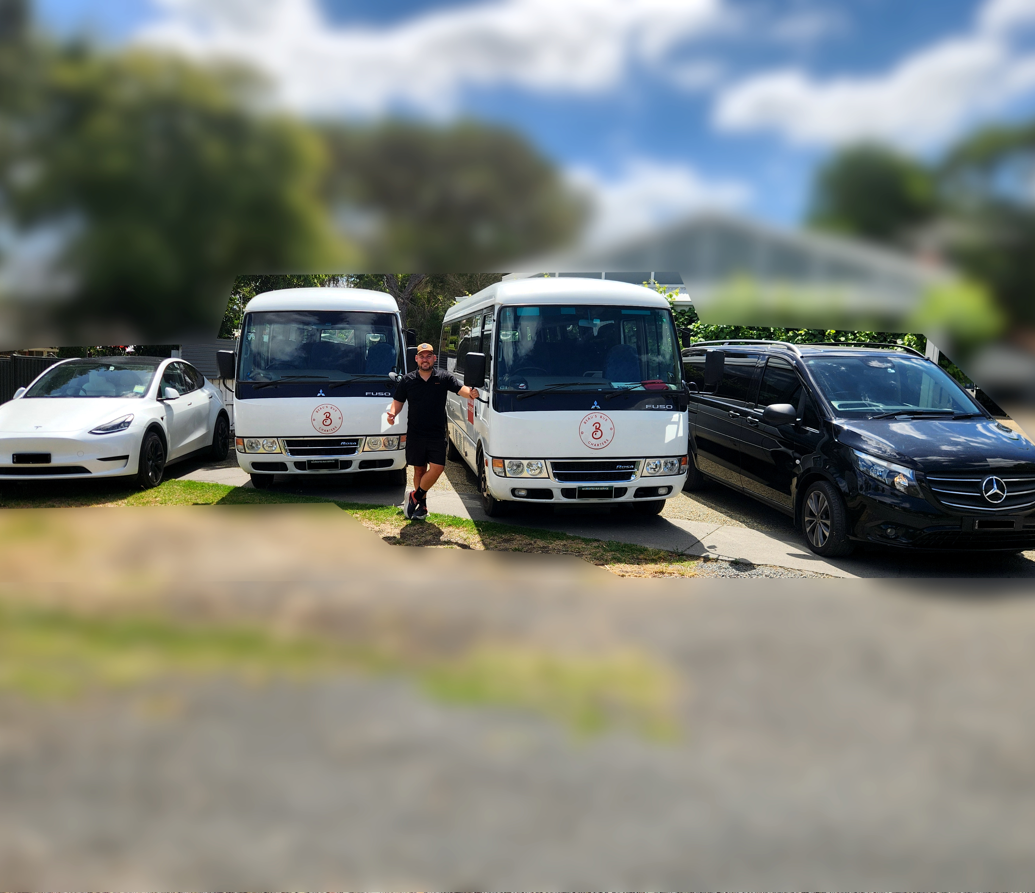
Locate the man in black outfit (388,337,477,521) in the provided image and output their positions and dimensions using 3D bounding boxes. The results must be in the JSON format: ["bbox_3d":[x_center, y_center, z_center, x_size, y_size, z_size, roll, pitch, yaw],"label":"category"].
[{"bbox_3d":[-0.881,-0.171,8.237,0.980,1.801,0.450,0,7,-4],"label":"man in black outfit"}]

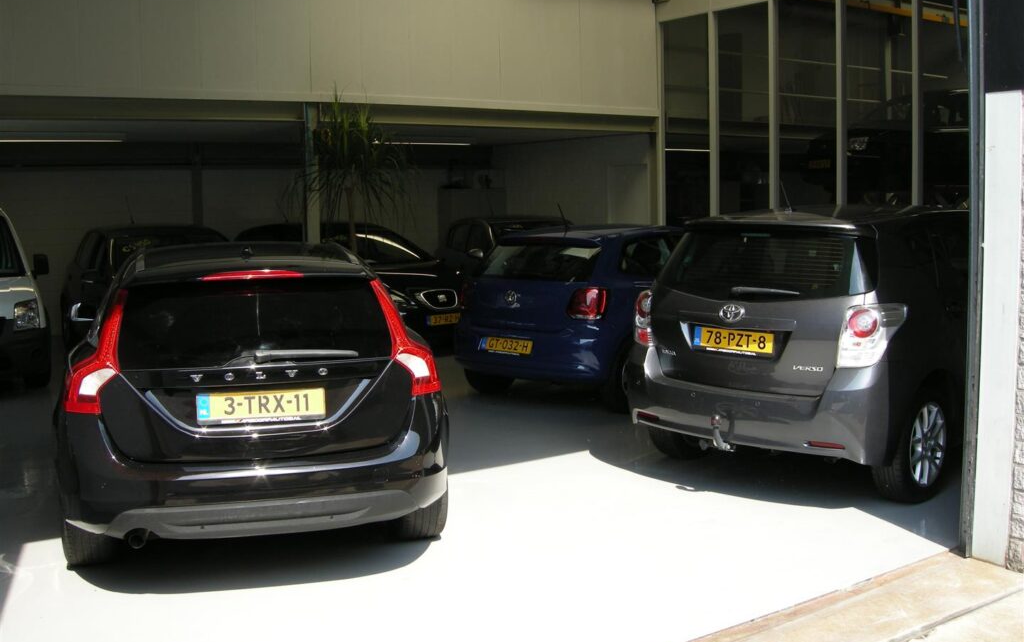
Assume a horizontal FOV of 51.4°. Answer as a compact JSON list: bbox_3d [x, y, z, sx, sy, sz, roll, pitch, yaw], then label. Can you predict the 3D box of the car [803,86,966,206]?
[{"bbox_3d":[5.760,-2.373,14.779,4.300,1.480,1.760,-5,7,-33],"label":"car"}]

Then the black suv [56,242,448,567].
[{"bbox_3d":[-1.608,0.257,6.362,1.870,1.480,4.630,-3,6,-16],"label":"black suv"}]

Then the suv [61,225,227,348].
[{"bbox_3d":[-3.925,-0.317,12.029,1.730,1.510,4.000,-4,7,-30],"label":"suv"}]

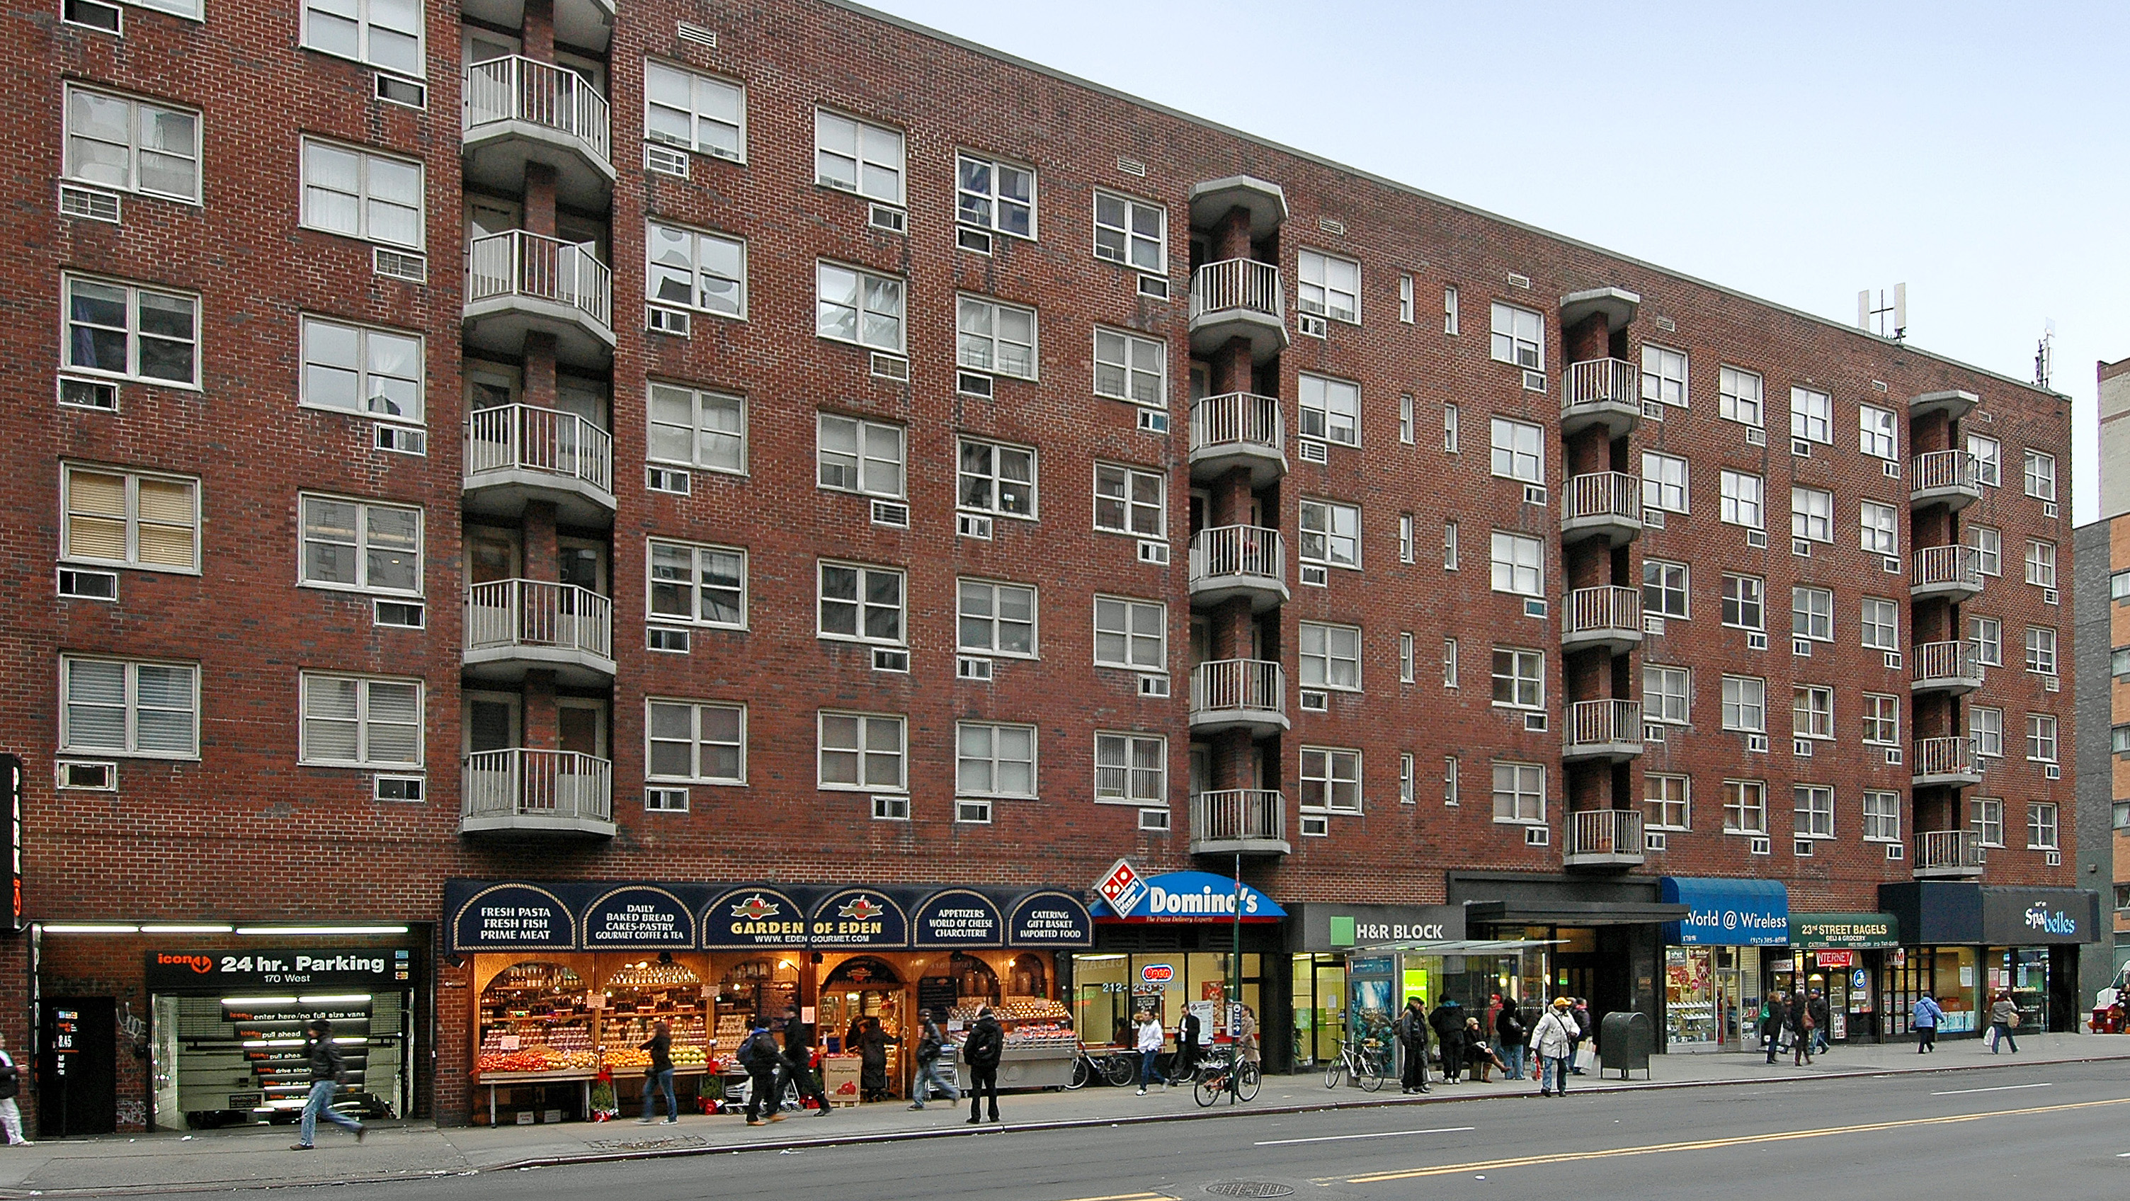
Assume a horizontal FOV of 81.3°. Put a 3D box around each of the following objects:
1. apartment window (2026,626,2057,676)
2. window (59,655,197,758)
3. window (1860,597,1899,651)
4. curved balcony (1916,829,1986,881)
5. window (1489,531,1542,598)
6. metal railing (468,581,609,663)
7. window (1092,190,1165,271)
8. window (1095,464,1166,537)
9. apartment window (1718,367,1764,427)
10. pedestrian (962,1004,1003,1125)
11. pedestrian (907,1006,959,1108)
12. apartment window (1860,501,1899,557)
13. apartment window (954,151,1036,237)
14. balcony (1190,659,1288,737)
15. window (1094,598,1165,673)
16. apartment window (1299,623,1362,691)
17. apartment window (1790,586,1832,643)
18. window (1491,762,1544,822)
[{"bbox_3d":[30.903,1.605,39.258,1.725,1.420,0.150,1,-3,-25],"label":"apartment window"},{"bbox_3d":[-13.694,1.577,18.234,1.692,1.442,0.160,3,-8,-26],"label":"window"},{"bbox_3d":[23.236,0.665,35.411,1.660,1.410,0.150,4,-6,-25],"label":"window"},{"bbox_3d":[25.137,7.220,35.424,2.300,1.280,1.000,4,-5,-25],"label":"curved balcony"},{"bbox_3d":[10.492,-0.843,28.910,1.660,1.310,0.150,2,-6,-25],"label":"window"},{"bbox_3d":[-8.339,0.365,19.792,2.169,1.032,0.600,3,-7,-25],"label":"metal railing"},{"bbox_3d":[1.302,-7.354,24.820,1.642,1.371,0.150,2,-6,-25],"label":"window"},{"bbox_3d":[1.297,-1.980,24.621,1.650,1.370,0.150,2,-6,-25],"label":"window"},{"bbox_3d":[17.554,-5.306,32.238,1.660,1.310,0.150,2,-6,-25],"label":"apartment window"},{"bbox_3d":[-1.268,7.218,19.300,0.600,1.863,0.400,4,-8,-27],"label":"pedestrian"},{"bbox_3d":[-2.214,7.717,20.900,0.750,1.740,0.520,2,-6,-25],"label":"pedestrian"},{"bbox_3d":[22.778,-1.991,34.700,1.660,1.310,0.150,2,-6,-25],"label":"apartment window"},{"bbox_3d":[-1.314,-7.614,23.331,1.600,1.430,0.150,4,-5,-25],"label":"apartment window"},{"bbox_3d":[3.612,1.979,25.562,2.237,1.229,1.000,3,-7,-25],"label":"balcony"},{"bbox_3d":[1.295,0.686,24.576,1.660,1.310,0.150,2,-6,-25],"label":"window"},{"bbox_3d":[5.709,1.224,26.656,1.660,1.310,0.150,2,-6,-25],"label":"apartment window"},{"bbox_3d":[20.758,0.384,34.486,1.748,1.479,0.160,3,-8,-26],"label":"apartment window"},{"bbox_3d":[10.719,4.559,29.301,1.711,1.406,0.150,2,-6,-25],"label":"window"}]

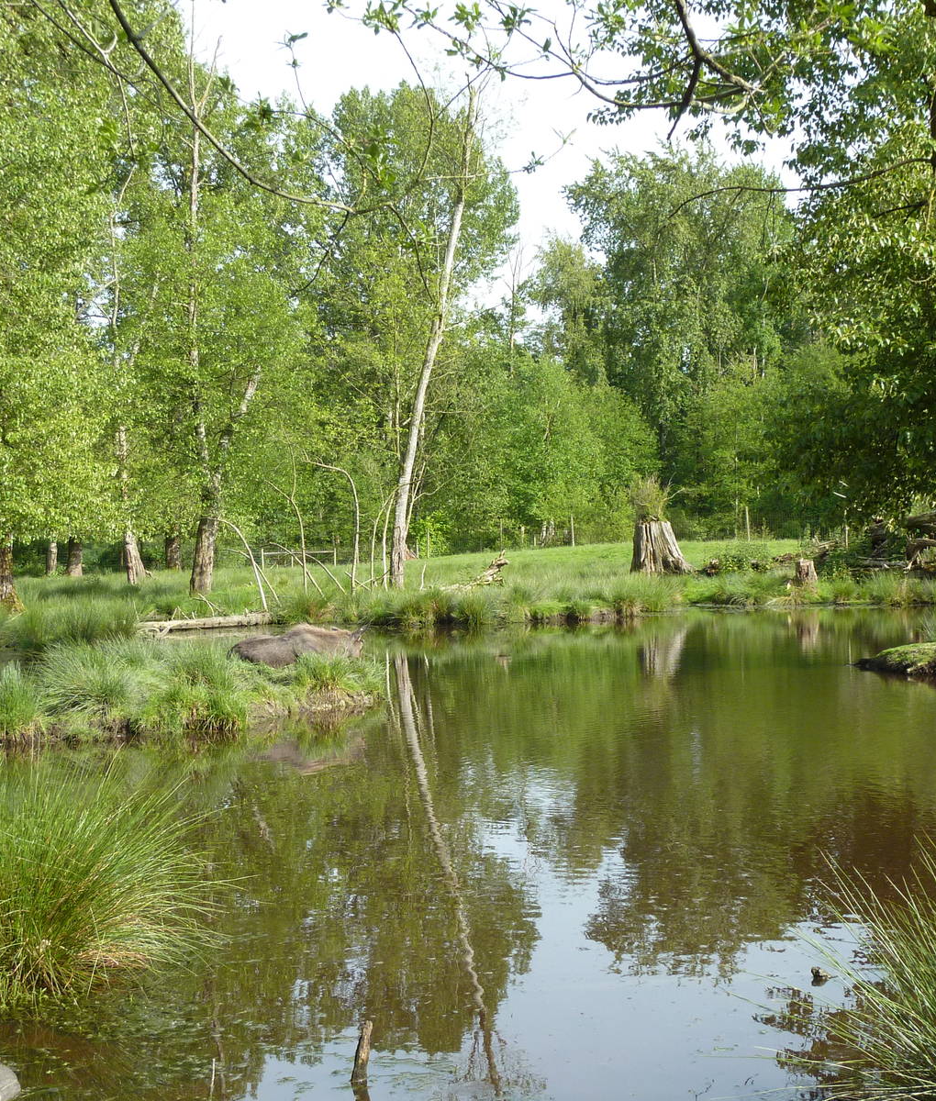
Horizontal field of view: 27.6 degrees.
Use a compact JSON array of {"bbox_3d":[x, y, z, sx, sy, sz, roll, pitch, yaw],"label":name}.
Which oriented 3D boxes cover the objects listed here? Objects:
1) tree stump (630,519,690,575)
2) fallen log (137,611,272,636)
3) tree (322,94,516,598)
[{"bbox_3d":[5.180,-0.077,51.000,1.550,1.450,1.500,-2,0,0],"label":"tree stump"},{"bbox_3d":[-5.892,1.654,43.000,3.150,0.330,0.420,-2,0,-18],"label":"fallen log"},{"bbox_3d":[-1.559,-6.457,57.000,5.500,14.700,5.000,-2,0,0],"label":"tree"}]

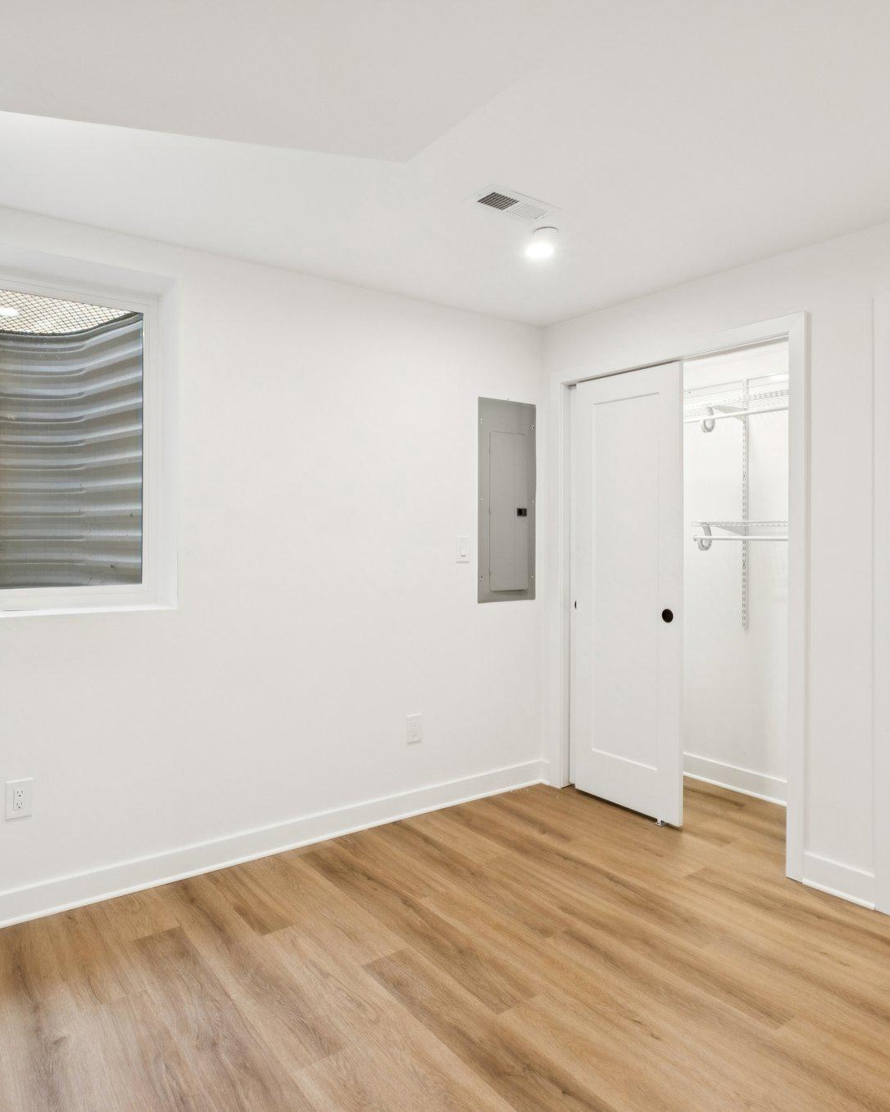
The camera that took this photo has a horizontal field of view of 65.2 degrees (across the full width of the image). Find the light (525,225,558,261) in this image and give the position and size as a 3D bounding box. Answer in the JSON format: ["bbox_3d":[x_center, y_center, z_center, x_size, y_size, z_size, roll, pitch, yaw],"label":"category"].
[{"bbox_3d":[0.385,-1.234,2.789,0.120,0.030,0.120,0,0,-37],"label":"light"}]

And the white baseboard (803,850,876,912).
[{"bbox_3d":[1.443,1.189,2.556,0.018,0.116,0.250,0,0,-37],"label":"white baseboard"}]

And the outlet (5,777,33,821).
[{"bbox_3d":[-1.431,0.817,2.337,0.076,0.122,0.008,0,0,-37],"label":"outlet"}]

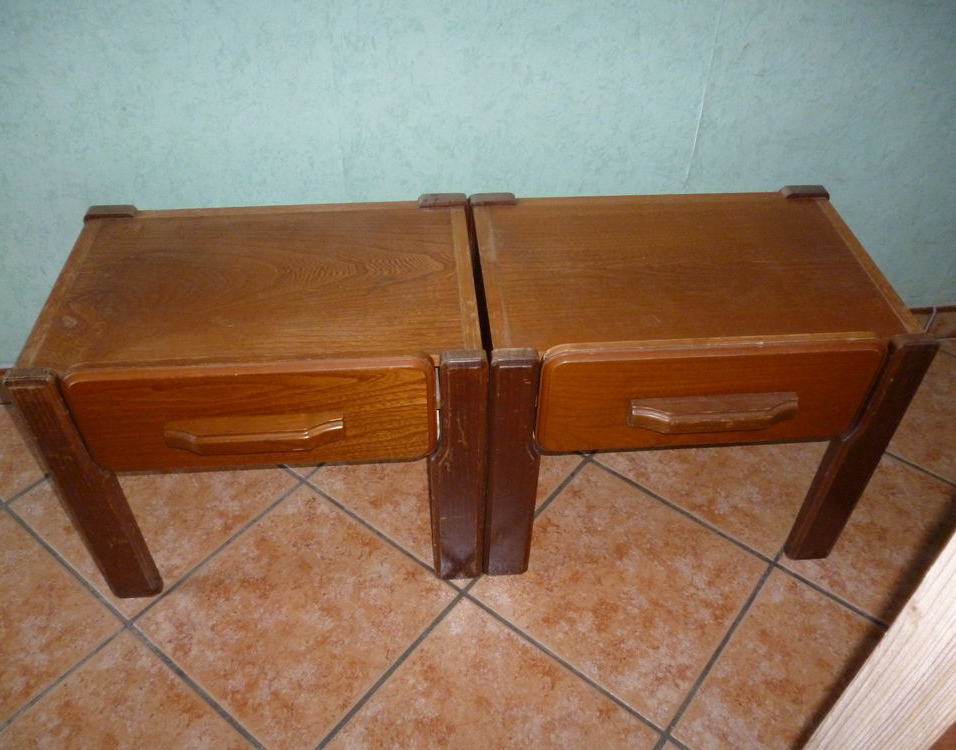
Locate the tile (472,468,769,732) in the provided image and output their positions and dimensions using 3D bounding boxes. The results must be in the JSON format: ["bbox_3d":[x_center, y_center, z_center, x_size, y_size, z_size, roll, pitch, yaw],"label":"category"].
[{"bbox_3d":[0.214,0.306,1.210,0.330,0.010,0.330,29,49,27],"label":"tile"}]

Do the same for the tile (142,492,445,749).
[{"bbox_3d":[-0.256,0.339,1.166,0.330,0.010,0.330,29,49,27],"label":"tile"}]

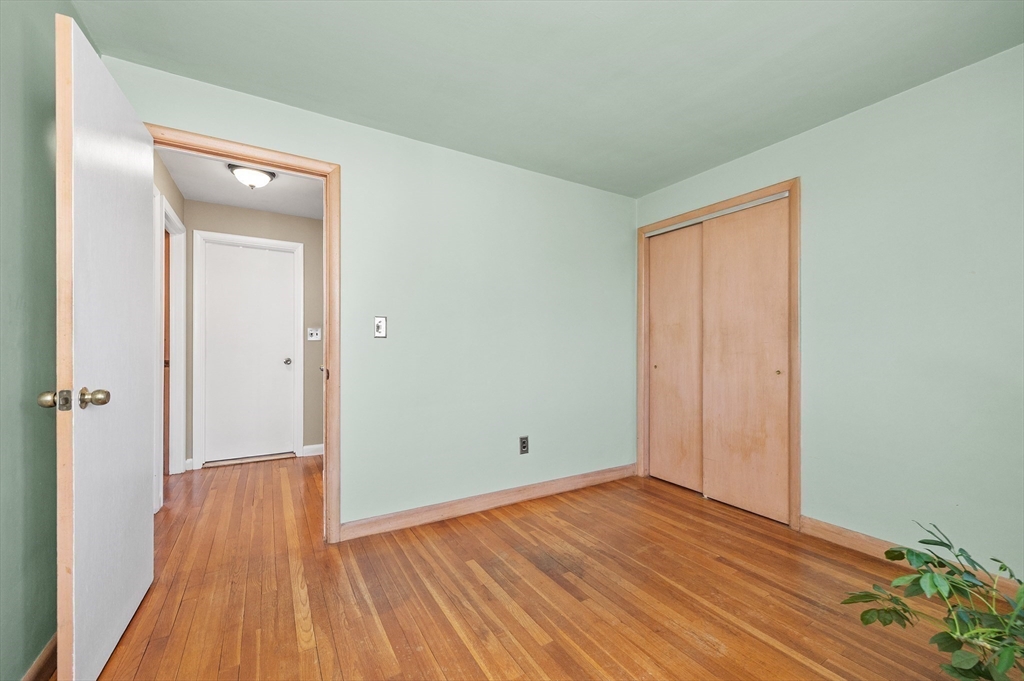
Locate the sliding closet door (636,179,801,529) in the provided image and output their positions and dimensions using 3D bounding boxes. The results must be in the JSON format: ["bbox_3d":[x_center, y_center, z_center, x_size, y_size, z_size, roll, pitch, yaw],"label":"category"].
[{"bbox_3d":[1.404,0.086,2.861,0.060,2.068,1.202,0,0,-30],"label":"sliding closet door"}]

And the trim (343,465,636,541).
[{"bbox_3d":[0.053,1.076,2.801,2.333,0.097,0.020,0,0,-30],"label":"trim"}]

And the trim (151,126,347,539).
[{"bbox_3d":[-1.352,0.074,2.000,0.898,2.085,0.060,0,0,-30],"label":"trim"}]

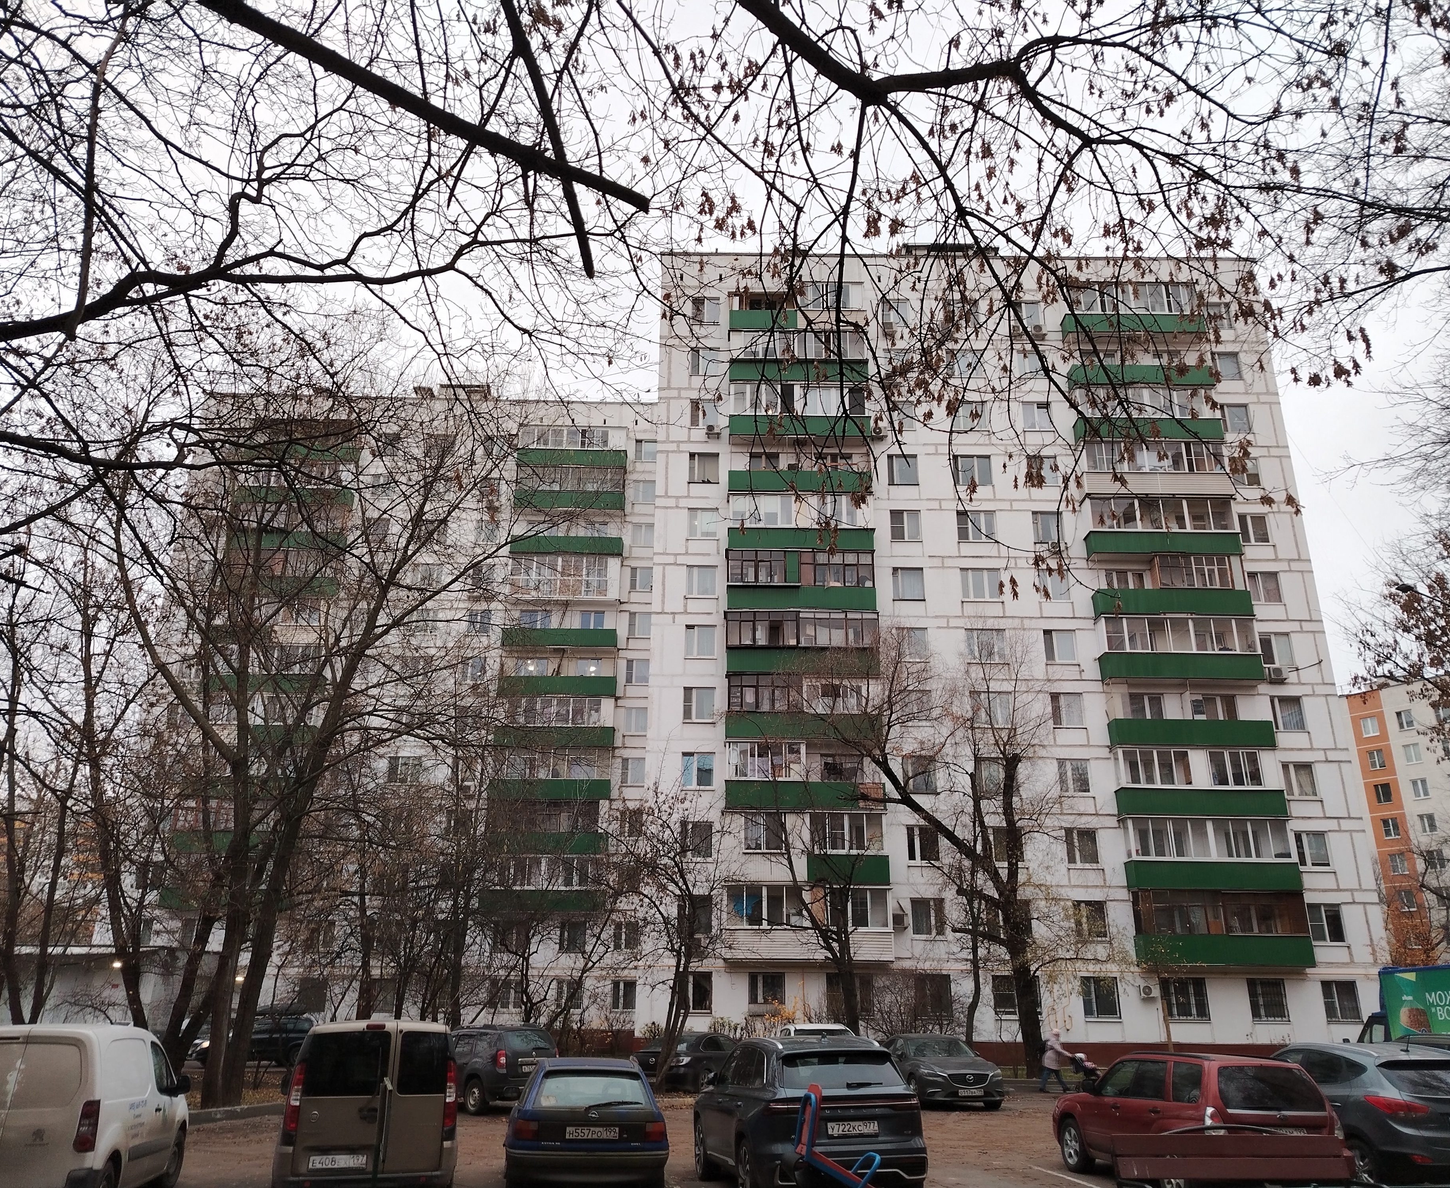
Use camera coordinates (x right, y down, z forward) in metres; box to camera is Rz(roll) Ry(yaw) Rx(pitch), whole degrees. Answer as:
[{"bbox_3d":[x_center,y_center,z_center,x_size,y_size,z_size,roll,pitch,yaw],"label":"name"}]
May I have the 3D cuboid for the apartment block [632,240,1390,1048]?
[{"bbox_3d":[11.275,2.690,52.961,29.100,36.950,13.500,1,-21,0],"label":"apartment block"}]

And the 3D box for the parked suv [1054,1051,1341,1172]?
[{"bbox_3d":[5.844,6.738,14.110,1.740,1.600,4.450,4,-21,-9],"label":"parked suv"}]

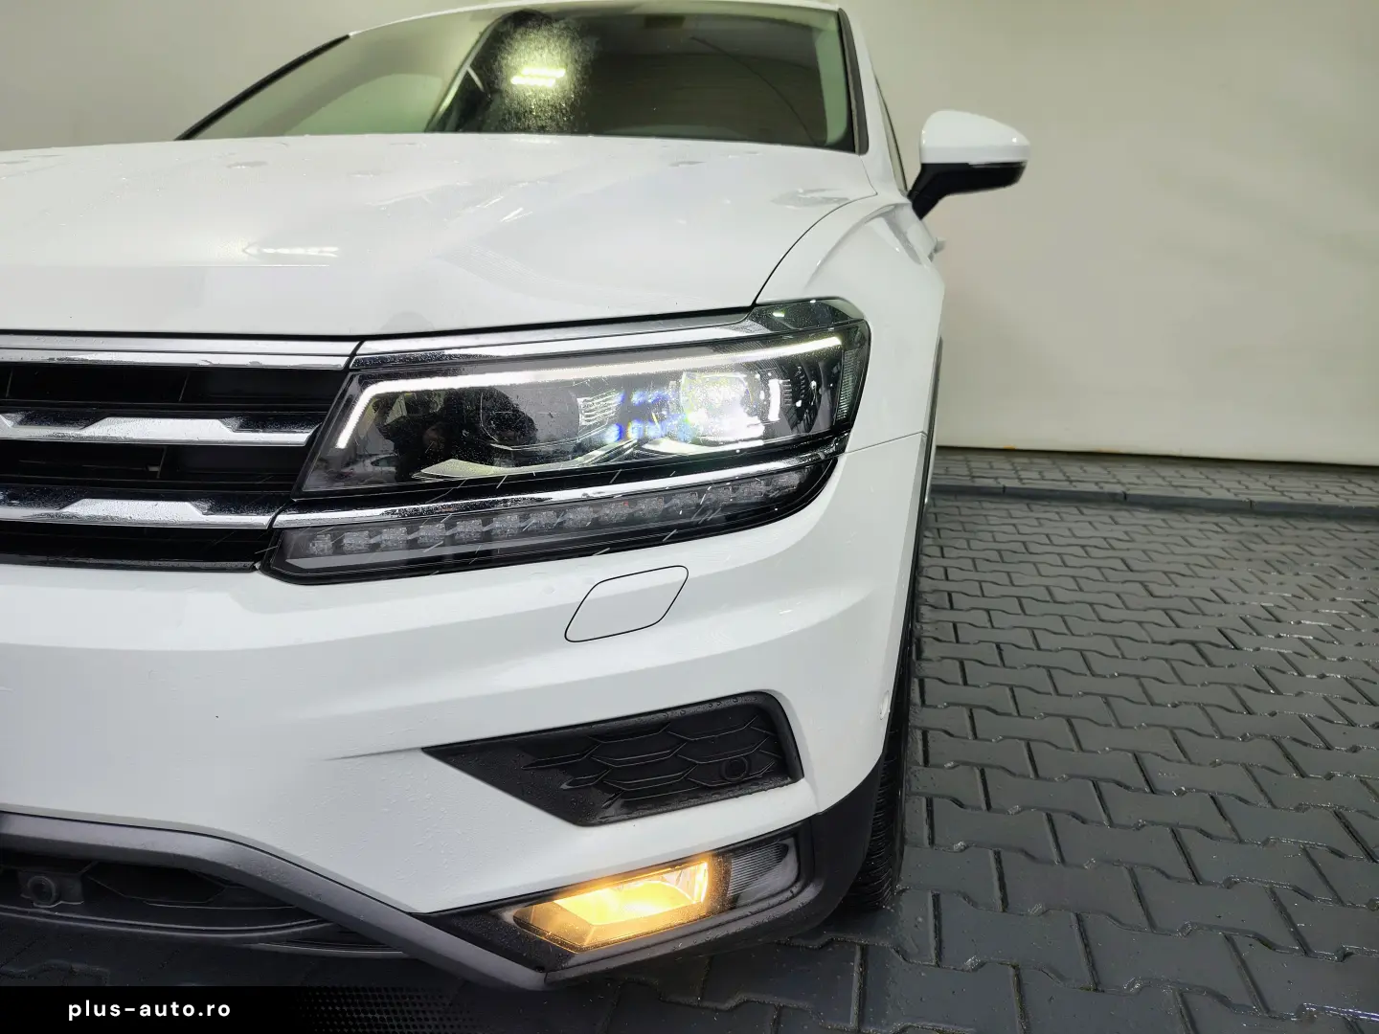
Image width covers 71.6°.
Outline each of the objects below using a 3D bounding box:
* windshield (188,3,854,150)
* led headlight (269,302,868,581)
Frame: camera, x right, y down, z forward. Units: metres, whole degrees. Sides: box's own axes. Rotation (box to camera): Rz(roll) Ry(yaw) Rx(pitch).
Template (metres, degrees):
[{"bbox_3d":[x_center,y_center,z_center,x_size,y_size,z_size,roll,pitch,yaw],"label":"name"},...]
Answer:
[{"bbox_3d":[-0.354,-0.935,2.071,1.460,0.130,0.920,4,47,13],"label":"windshield"},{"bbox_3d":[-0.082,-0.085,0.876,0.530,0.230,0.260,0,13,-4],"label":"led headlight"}]

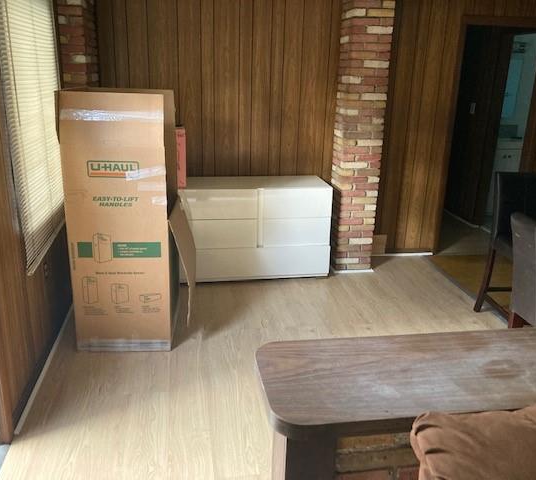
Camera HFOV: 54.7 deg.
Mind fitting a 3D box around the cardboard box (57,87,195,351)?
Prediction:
[{"bbox_3d":[-0.788,-0.131,3.045,0.590,1.420,0.600,0,17,-5],"label":"cardboard box"}]

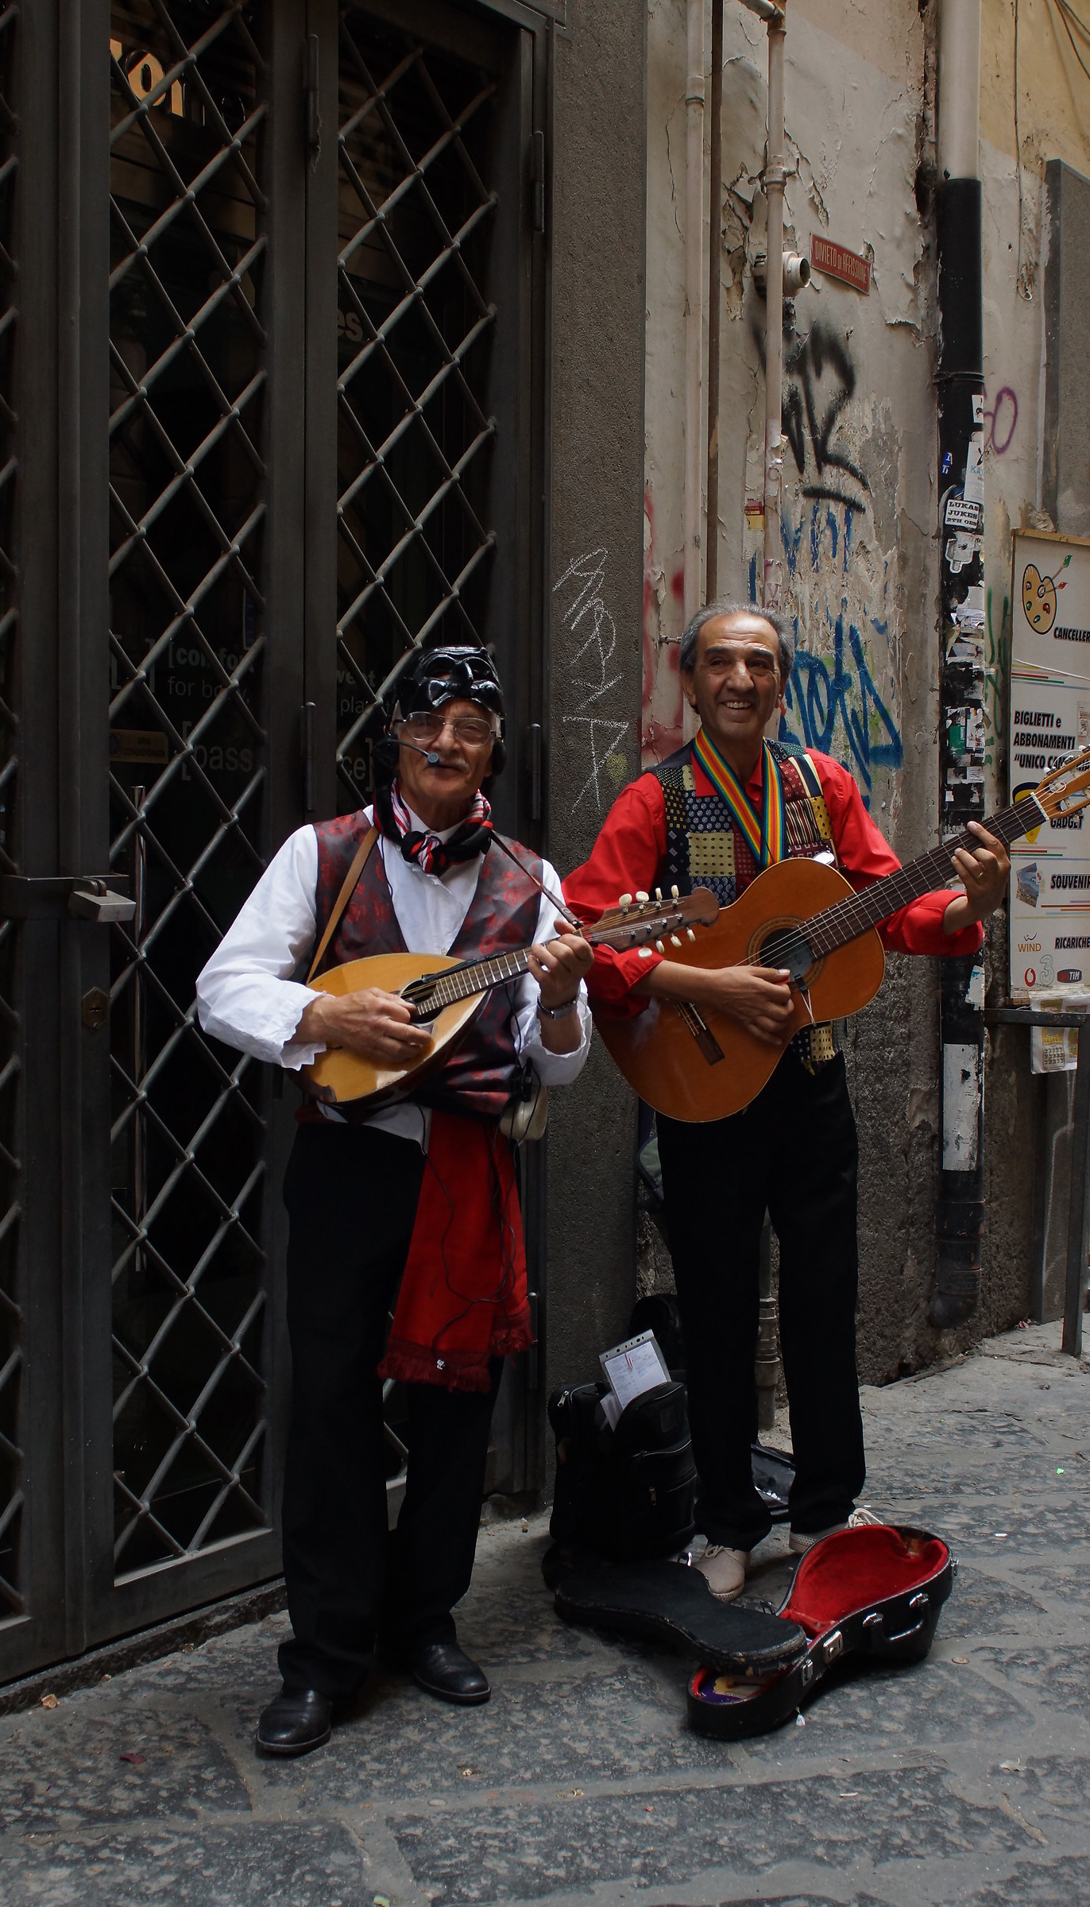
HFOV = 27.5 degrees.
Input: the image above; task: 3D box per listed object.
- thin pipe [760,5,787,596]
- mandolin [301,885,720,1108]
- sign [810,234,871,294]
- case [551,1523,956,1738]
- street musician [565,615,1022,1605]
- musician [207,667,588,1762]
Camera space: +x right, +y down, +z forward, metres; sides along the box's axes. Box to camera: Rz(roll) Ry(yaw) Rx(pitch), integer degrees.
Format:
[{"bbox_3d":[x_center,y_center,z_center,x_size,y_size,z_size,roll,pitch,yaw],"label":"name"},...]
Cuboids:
[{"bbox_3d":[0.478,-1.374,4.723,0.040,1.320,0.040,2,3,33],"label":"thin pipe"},{"bbox_3d":[-0.043,0.068,3.237,0.630,0.200,0.150,-23,-17,6],"label":"mandolin"},{"bbox_3d":[0.681,-1.585,5.121,0.015,0.075,0.310,2,3,33],"label":"sign"},{"bbox_3d":[0.304,1.042,3.523,0.500,0.170,0.700,2,3,33],"label":"case"},{"bbox_3d":[0.423,0.229,3.877,0.740,1.700,0.500,0,3,-1],"label":"street musician"},{"bbox_3d":[-0.229,0.334,3.369,0.590,1.620,0.480,0,3,-6],"label":"musician"}]

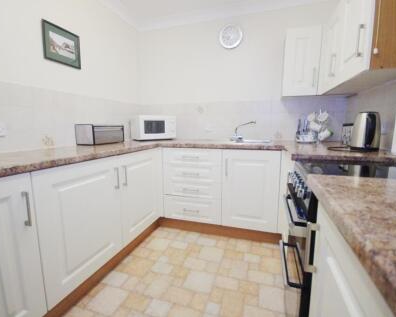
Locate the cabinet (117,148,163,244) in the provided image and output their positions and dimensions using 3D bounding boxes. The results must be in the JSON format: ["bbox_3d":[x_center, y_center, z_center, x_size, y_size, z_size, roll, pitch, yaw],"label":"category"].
[{"bbox_3d":[-0.758,0.277,1.858,0.580,0.720,0.587,3,9,18],"label":"cabinet"}]

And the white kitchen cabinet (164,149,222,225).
[{"bbox_3d":[0.030,0.222,2.188,0.599,0.720,0.580,3,9,18],"label":"white kitchen cabinet"}]

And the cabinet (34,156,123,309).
[{"bbox_3d":[-0.942,0.363,1.311,0.580,0.720,0.580,3,9,18],"label":"cabinet"}]

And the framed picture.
[{"bbox_3d":[-1.110,-0.915,1.631,0.020,0.286,0.317,3,9,18],"label":"framed picture"}]

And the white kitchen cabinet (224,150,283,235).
[{"bbox_3d":[0.547,0.246,2.017,0.491,0.720,0.580,3,9,18],"label":"white kitchen cabinet"}]

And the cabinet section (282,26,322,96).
[{"bbox_3d":[0.992,-0.889,1.940,0.296,0.598,0.310,2,9,18],"label":"cabinet section"}]

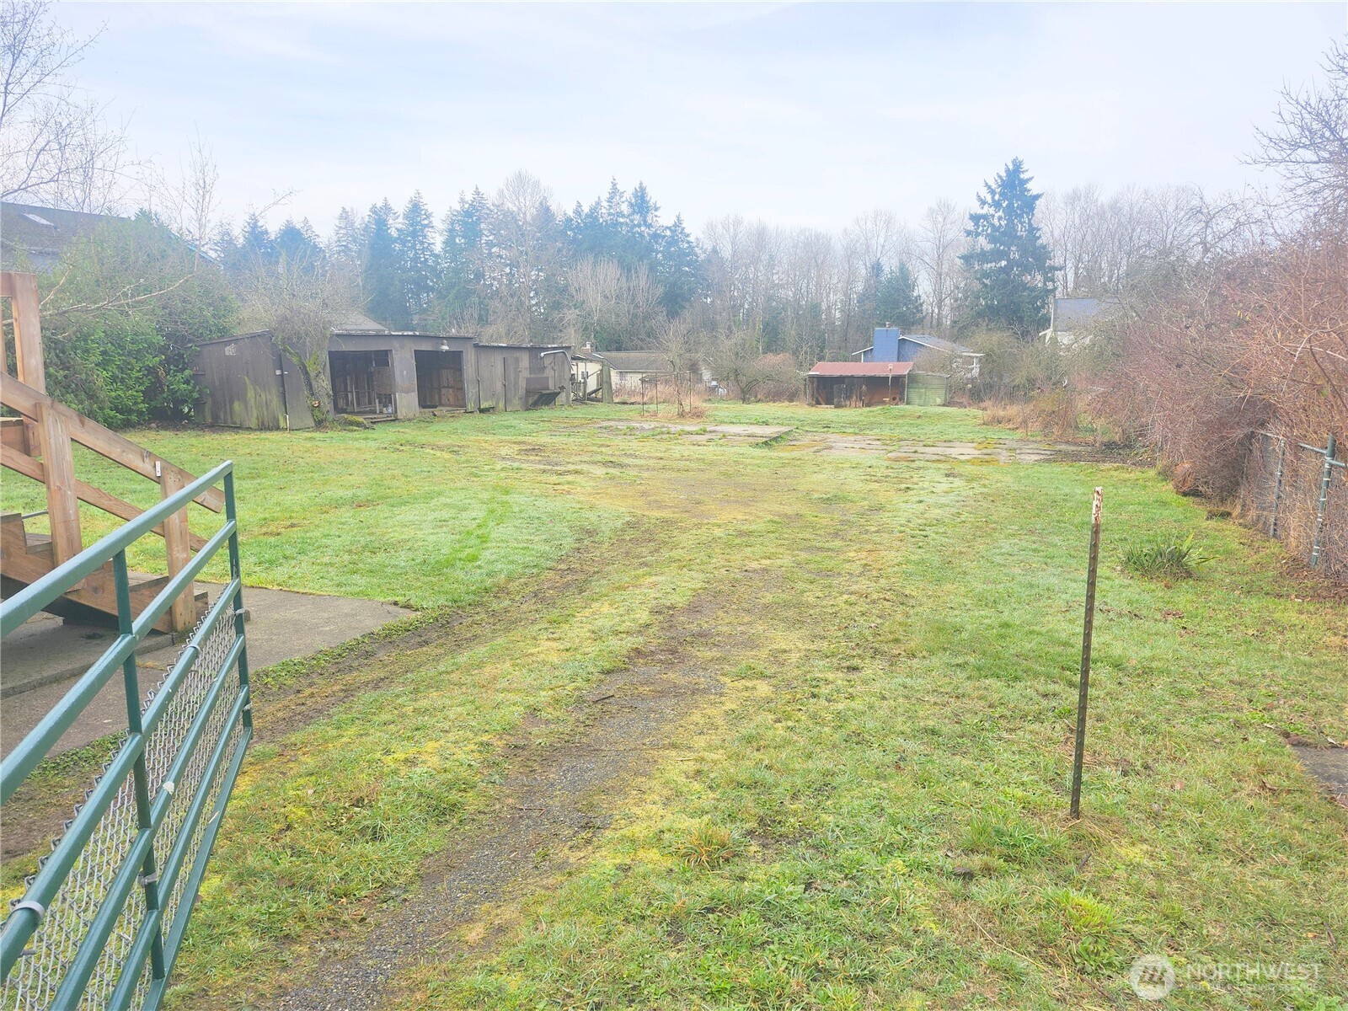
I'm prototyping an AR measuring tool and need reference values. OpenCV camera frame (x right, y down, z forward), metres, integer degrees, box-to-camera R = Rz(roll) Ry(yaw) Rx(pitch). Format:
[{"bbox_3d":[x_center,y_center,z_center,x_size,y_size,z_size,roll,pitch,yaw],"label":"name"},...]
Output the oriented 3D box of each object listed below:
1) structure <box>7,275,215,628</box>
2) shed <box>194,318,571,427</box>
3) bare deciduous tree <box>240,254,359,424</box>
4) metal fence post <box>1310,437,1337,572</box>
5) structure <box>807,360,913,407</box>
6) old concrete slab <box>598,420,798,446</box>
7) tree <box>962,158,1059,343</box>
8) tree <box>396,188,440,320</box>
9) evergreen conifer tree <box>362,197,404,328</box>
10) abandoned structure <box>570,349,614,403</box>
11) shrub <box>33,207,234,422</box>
[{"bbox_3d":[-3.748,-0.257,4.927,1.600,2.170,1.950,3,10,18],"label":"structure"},{"bbox_3d":[-8.263,-4.301,28.991,3.100,2.680,14.200,4,10,23],"label":"shed"},{"bbox_3d":[-9.579,-4.178,22.936,2.900,4.318,2.800,0,9,0],"label":"bare deciduous tree"},{"bbox_3d":[5.530,-0.027,7.638,0.070,1.150,0.070,0,9,0],"label":"metal fence post"},{"bbox_3d":[8.635,-5.689,41.619,4.400,2.080,2.500,4,10,20],"label":"structure"},{"bbox_3d":[0.212,-1.900,22.286,5.400,0.150,5.000,3,10,18],"label":"old concrete slab"},{"bbox_3d":[25.345,-17.508,68.040,7.400,16.868,7.400,0,9,0],"label":"tree"},{"bbox_3d":[-25.128,-21.501,87.703,4.400,17.789,4.400,0,9,0],"label":"tree"},{"bbox_3d":[-28.418,-21.175,87.760,4.200,17.088,4.200,0,9,0],"label":"evergreen conifer tree"},{"bbox_3d":[-3.517,-5.373,37.630,1.800,2.300,2.600,4,10,23],"label":"abandoned structure"},{"bbox_3d":[-14.053,-4.803,23.345,5.000,5.365,4.200,0,9,0],"label":"shrub"}]

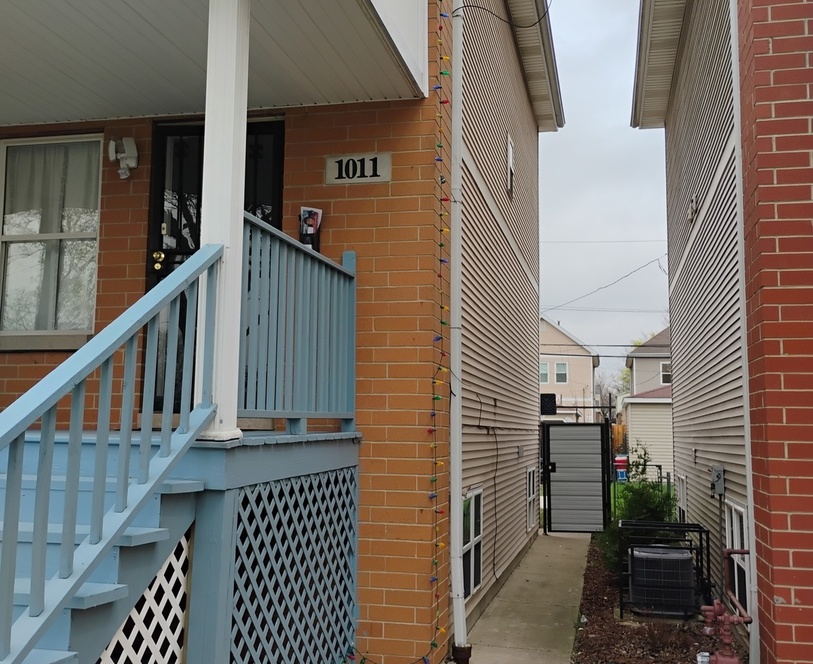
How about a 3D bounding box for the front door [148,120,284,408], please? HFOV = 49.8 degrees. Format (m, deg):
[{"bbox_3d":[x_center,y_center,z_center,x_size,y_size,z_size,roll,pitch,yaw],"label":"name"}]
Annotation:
[{"bbox_3d":[-1.357,-0.455,6.143,0.996,2.062,0.060,-1,-7,13],"label":"front door"}]

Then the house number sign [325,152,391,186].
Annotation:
[{"bbox_3d":[-0.328,-1.103,5.919,0.462,0.198,0.030,-1,-7,13],"label":"house number sign"}]

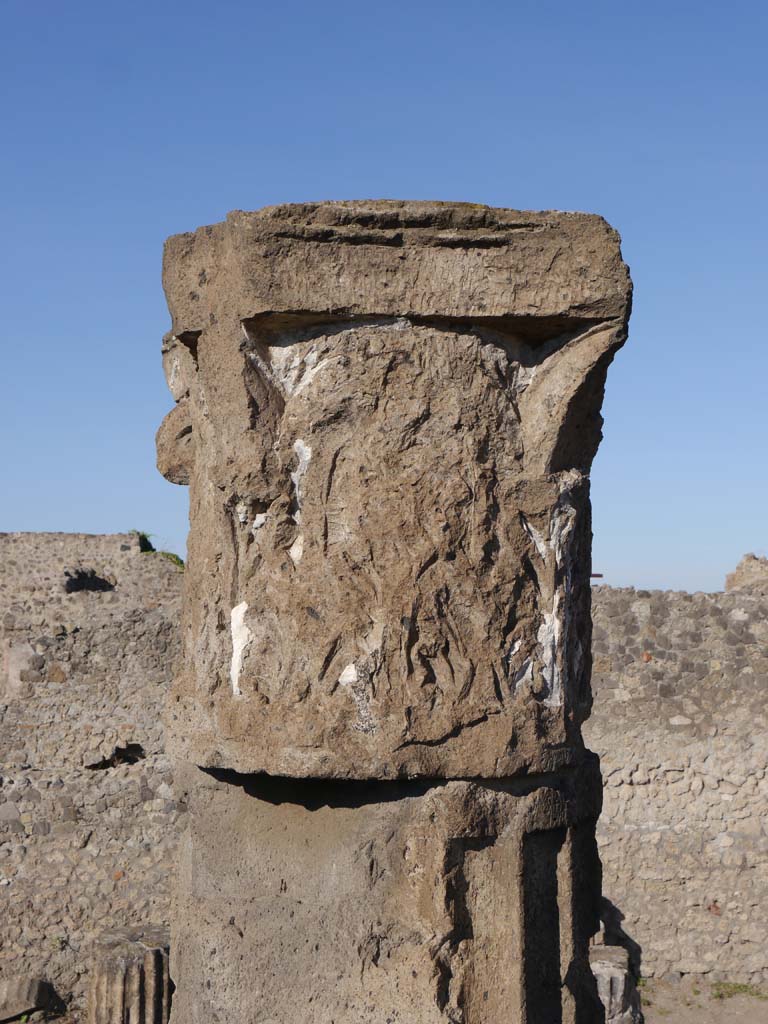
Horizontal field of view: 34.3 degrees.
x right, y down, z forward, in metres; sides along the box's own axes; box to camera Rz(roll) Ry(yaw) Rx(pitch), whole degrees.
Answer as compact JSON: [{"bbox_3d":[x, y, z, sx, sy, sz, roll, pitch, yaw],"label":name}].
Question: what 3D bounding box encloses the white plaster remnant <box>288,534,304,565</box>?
[{"bbox_3d":[-0.113,0.049,1.600,0.020,0.038,0.010,-1,-4,18],"label":"white plaster remnant"}]

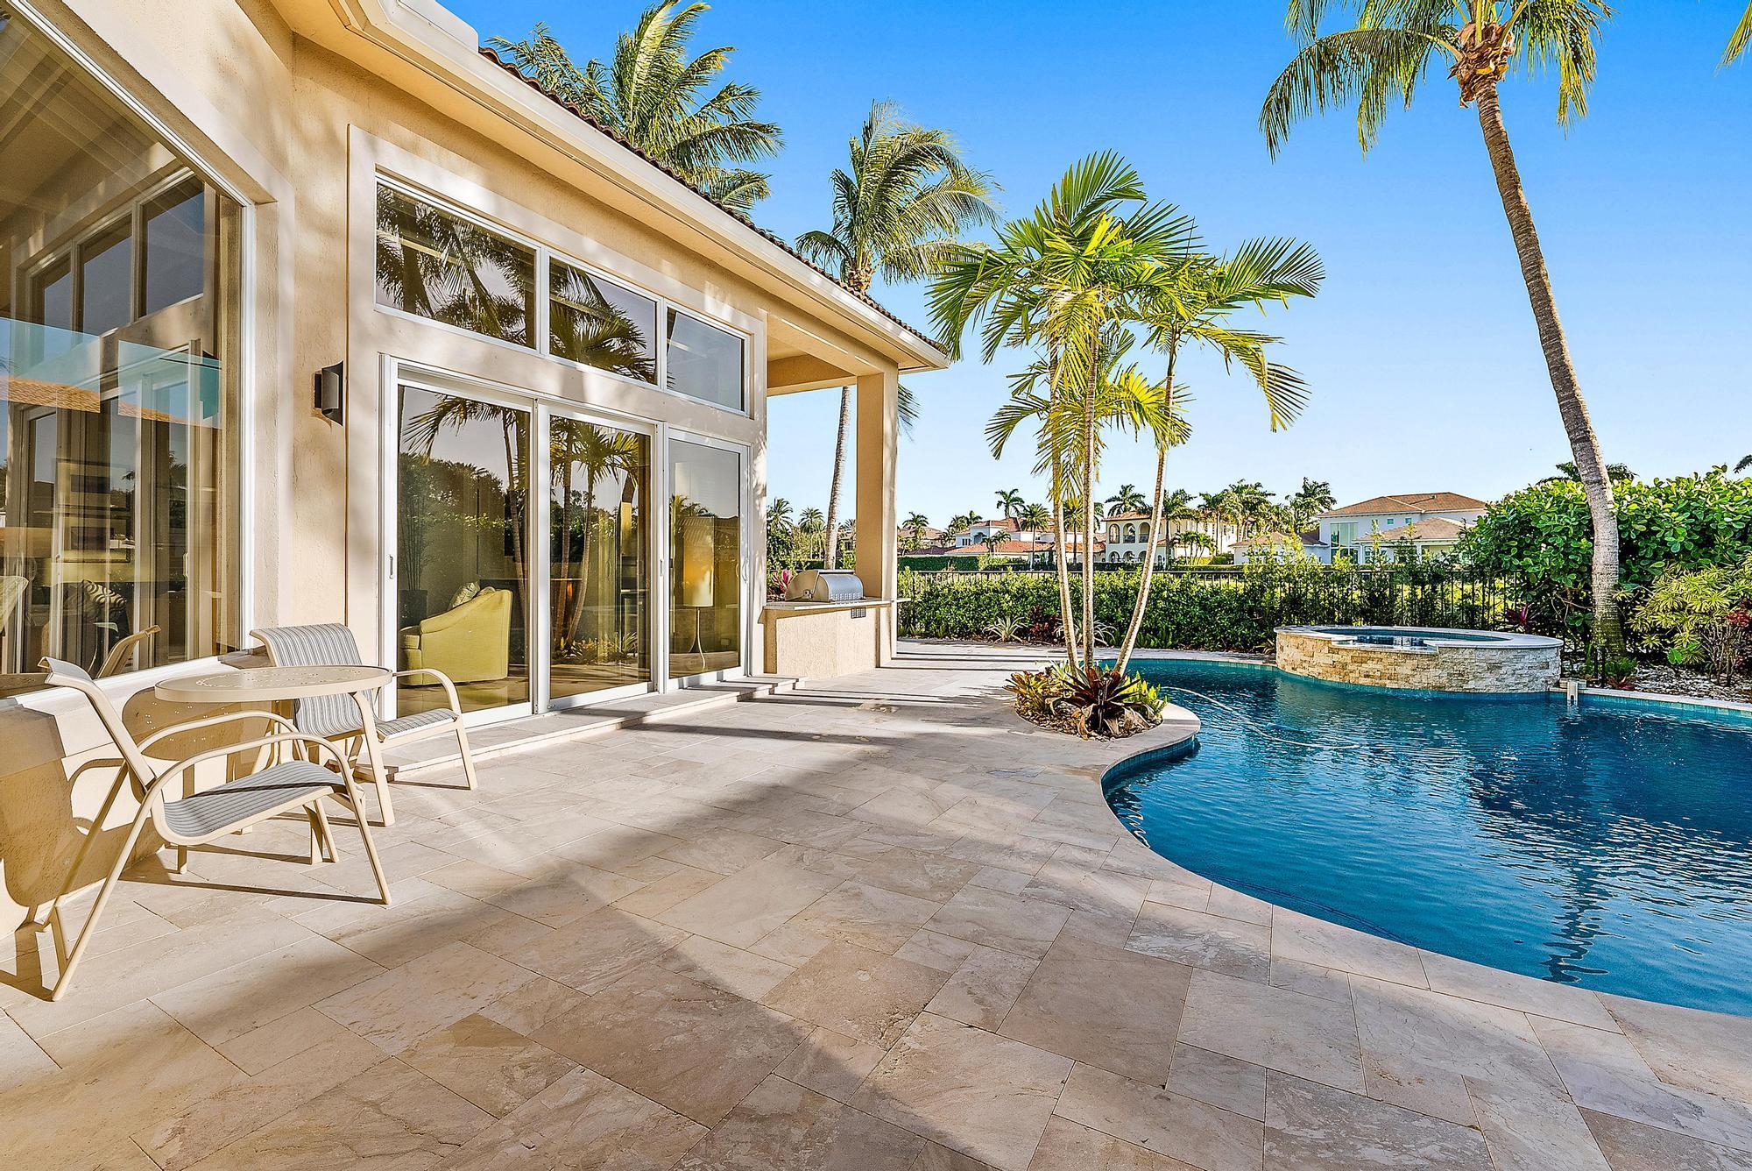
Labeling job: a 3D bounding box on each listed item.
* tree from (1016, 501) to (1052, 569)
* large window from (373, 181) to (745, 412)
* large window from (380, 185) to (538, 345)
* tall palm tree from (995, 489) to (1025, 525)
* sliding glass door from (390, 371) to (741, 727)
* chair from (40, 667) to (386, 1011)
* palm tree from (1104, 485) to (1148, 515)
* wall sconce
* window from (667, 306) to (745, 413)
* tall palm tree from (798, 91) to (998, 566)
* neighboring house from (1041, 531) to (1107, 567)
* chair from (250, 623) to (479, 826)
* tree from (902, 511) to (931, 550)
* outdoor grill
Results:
[{"bbox_3d":[18.554,-5.703,80.000,4.000,7.900,4.000,0,1,0],"label":"tree"},{"bbox_3d":[-2.298,-2.229,5.857,0.100,0.851,3.482,1,1,32],"label":"large window"},{"bbox_3d":[-2.893,-2.155,4.773,0.100,0.830,1.090,1,1,32],"label":"large window"},{"bbox_3d":[20.269,-8.170,103.000,4.400,12.600,4.400,0,1,0],"label":"tall palm tree"},{"bbox_3d":[-2.249,-0.237,5.814,0.130,2.450,3.380,1,1,32],"label":"sliding glass door"},{"bbox_3d":[-2.171,0.668,2.269,0.630,0.870,0.780,1,1,41],"label":"chair"},{"bbox_3d":[37.953,-8.480,103.000,6.000,13.200,6.000,0,1,0],"label":"palm tree"},{"bbox_3d":[-3.270,-1.152,4.082,0.110,0.350,0.125,1,1,32],"label":"wall sconce"},{"bbox_3d":[-1.673,-2.249,6.860,0.100,0.857,1.118,1,1,32],"label":"window"},{"bbox_3d":[0.505,-4.964,15.439,4.500,11.800,4.500,0,1,0],"label":"tall palm tree"},{"bbox_3d":[24.954,-4.317,86.000,9.000,5.000,8.000,0,1,11],"label":"neighboring house"},{"bbox_3d":[-2.601,0.653,3.418,0.780,0.860,0.630,0,1,14],"label":"chair"},{"bbox_3d":[5.126,-4.533,84.950,3.600,9.200,3.600,0,1,0],"label":"tree"},{"bbox_3d":[-0.627,0.000,8.590,0.640,0.400,0.770,1,1,32],"label":"outdoor grill"}]

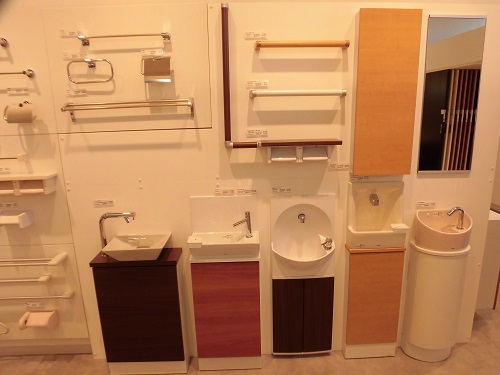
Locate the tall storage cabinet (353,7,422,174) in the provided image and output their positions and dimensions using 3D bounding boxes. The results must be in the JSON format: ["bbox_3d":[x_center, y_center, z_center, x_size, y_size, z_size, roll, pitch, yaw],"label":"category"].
[{"bbox_3d":[0.682,-0.469,1.788,0.297,0.800,0.114,-1,13,0],"label":"tall storage cabinet"}]

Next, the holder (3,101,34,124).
[{"bbox_3d":[-1.159,-0.381,1.768,0.143,0.108,0.118,-2,13,-1],"label":"holder"}]

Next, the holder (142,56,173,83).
[{"bbox_3d":[-0.466,-0.595,1.760,0.143,0.124,0.100,-1,13,0],"label":"holder"}]

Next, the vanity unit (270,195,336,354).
[{"bbox_3d":[0.315,0.549,2.017,0.355,1.010,0.133,-2,13,-1],"label":"vanity unit"}]

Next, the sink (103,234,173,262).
[{"bbox_3d":[-0.602,0.342,1.900,0.319,0.091,0.205,-1,13,0],"label":"sink"}]

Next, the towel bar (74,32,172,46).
[{"bbox_3d":[-0.623,-0.746,1.743,0.459,0.043,0.065,-1,13,0],"label":"towel bar"}]

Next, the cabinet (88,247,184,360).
[{"bbox_3d":[-0.609,0.701,2.004,0.458,0.655,0.190,-1,13,0],"label":"cabinet"}]

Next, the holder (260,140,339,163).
[{"bbox_3d":[0.262,-0.195,1.841,0.427,0.114,0.125,-1,13,0],"label":"holder"}]

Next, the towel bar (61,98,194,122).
[{"bbox_3d":[-0.617,-0.395,1.779,0.642,0.108,0.123,-2,13,-1],"label":"towel bar"}]

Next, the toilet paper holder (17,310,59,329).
[{"bbox_3d":[-1.243,0.796,2.042,0.172,0.084,0.103,-2,13,-1],"label":"toilet paper holder"}]

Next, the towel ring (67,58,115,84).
[{"bbox_3d":[-0.809,-0.590,1.779,0.233,0.121,0.060,-1,13,0],"label":"towel ring"}]

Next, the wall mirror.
[{"bbox_3d":[1.063,-0.471,1.837,0.296,0.799,0.020,-1,13,0],"label":"wall mirror"}]

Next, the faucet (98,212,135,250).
[{"bbox_3d":[-0.727,0.256,1.927,0.212,0.253,0.049,-2,13,-1],"label":"faucet"}]

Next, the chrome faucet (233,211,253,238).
[{"bbox_3d":[-0.038,0.205,1.916,0.106,0.150,0.043,-2,13,-1],"label":"chrome faucet"}]

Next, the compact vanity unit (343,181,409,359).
[{"bbox_3d":[0.728,0.509,2.030,0.313,1.095,0.113,-2,13,-1],"label":"compact vanity unit"}]

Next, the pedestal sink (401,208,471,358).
[{"bbox_3d":[1.131,0.582,2.029,0.350,0.931,0.172,-2,13,-1],"label":"pedestal sink"}]

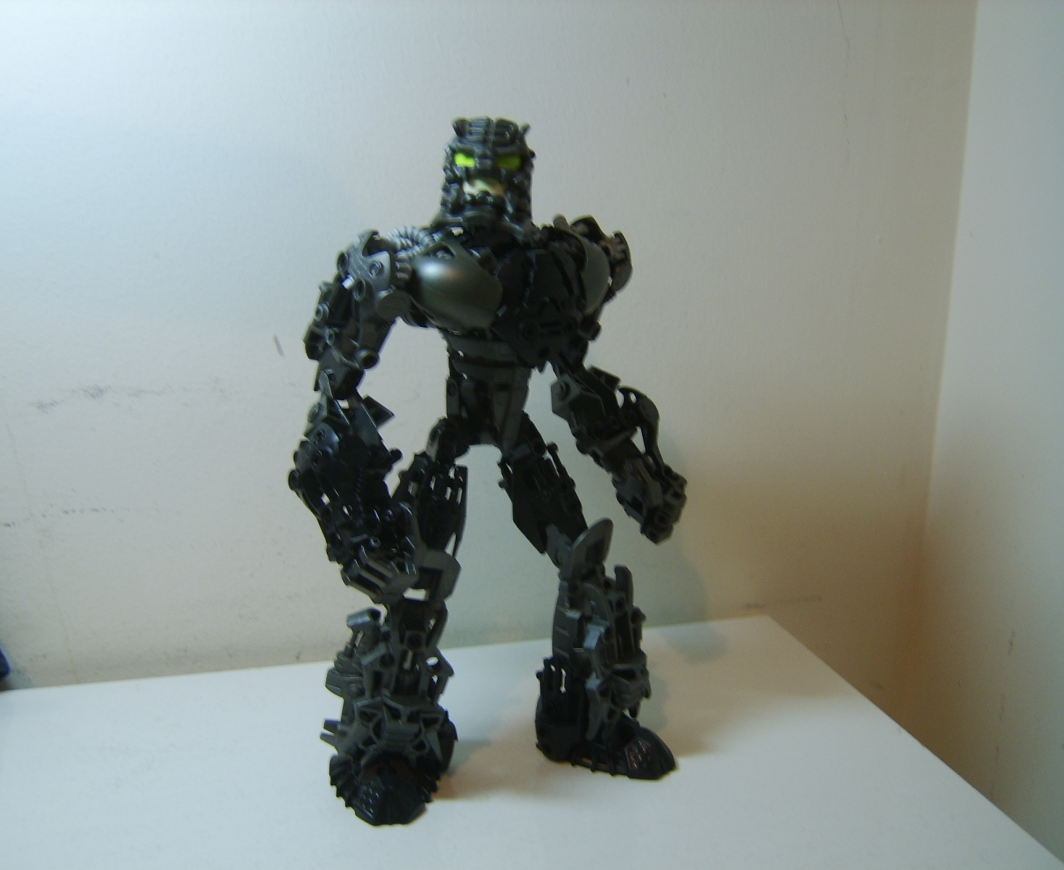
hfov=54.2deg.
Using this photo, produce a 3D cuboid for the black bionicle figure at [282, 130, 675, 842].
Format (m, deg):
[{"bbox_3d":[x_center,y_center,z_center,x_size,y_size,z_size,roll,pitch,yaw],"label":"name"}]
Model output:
[{"bbox_3d":[-0.016,0.013,0.422,0.148,0.272,0.078,-7,15,-31],"label":"black bionicle figure"}]

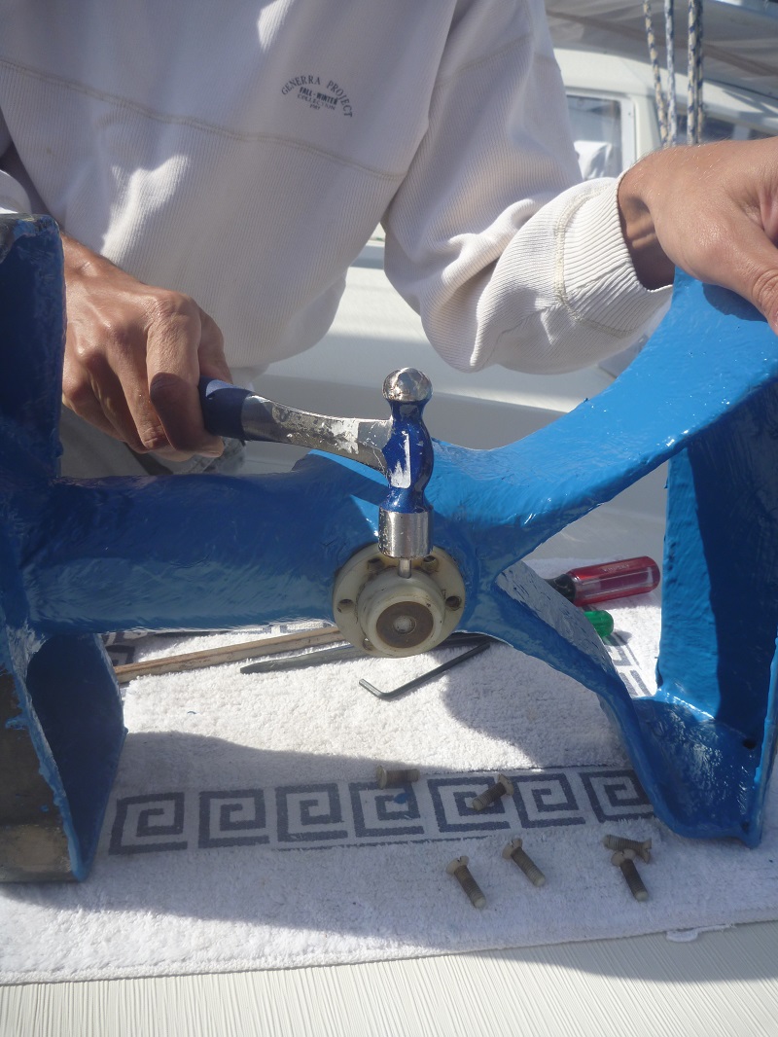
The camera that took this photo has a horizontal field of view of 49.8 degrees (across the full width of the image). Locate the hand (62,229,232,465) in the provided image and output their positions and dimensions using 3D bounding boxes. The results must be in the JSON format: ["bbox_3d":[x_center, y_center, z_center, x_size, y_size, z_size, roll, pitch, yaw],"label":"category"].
[{"bbox_3d":[-0.131,-0.088,0.443,0.100,0.105,0.115,-9,28,-23],"label":"hand"}]

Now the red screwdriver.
[{"bbox_3d":[0.117,0.058,0.662,0.215,0.031,0.031,-6,27,-13],"label":"red screwdriver"}]

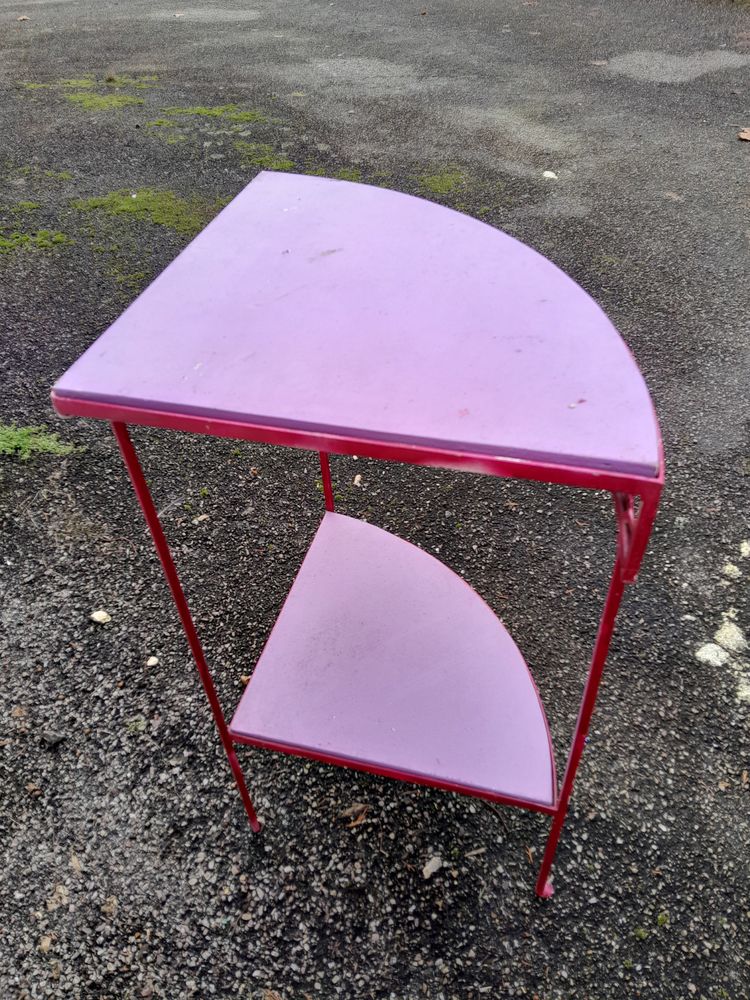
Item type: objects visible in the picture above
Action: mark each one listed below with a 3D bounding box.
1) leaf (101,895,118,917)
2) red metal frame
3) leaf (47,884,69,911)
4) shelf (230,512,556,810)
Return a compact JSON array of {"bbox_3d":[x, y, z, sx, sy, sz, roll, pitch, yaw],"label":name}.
[{"bbox_3d":[-0.356,0.544,1.008,0.021,0.006,0.022,28,51,30],"label":"leaf"},{"bbox_3d":[0.042,0.089,0.913,0.430,0.759,0.441,8,44,12],"label":"red metal frame"},{"bbox_3d":[-0.430,0.539,1.018,0.022,0.006,0.026,23,49,26],"label":"leaf"},{"bbox_3d":[0.063,0.182,1.009,0.391,0.021,0.402,8,44,12],"label":"shelf"}]

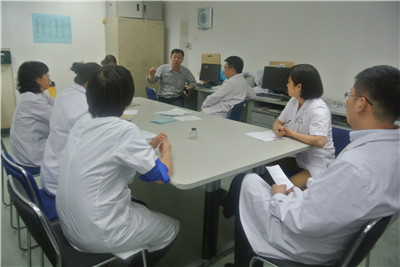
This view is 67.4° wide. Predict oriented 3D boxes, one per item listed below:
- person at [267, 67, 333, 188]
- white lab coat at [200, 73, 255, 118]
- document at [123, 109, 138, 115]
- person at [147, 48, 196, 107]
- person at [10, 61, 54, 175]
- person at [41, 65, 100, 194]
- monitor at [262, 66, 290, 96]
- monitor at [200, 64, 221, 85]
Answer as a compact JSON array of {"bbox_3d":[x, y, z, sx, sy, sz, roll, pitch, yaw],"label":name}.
[{"bbox_3d":[0.711,0.141,2.212,0.700,1.260,0.500,-5,17,-24],"label":"person"},{"bbox_3d":[0.284,-0.354,3.422,0.650,0.780,0.550,2,15,-1],"label":"white lab coat"},{"bbox_3d":[-0.696,-0.195,2.746,0.260,0.010,0.210,0,15,-8],"label":"document"},{"bbox_3d":[-0.324,-0.368,3.775,0.600,1.330,0.750,2,15,-1],"label":"person"},{"bbox_3d":[-1.125,0.052,2.344,0.470,1.210,0.700,11,18,29],"label":"person"},{"bbox_3d":[-0.706,0.162,1.988,0.480,1.220,0.720,9,17,24],"label":"person"},{"bbox_3d":[1.049,-0.703,4.132,0.440,0.400,0.180,15,20,39],"label":"monitor"},{"bbox_3d":[0.184,-0.959,4.953,0.420,0.400,0.180,10,17,25],"label":"monitor"}]

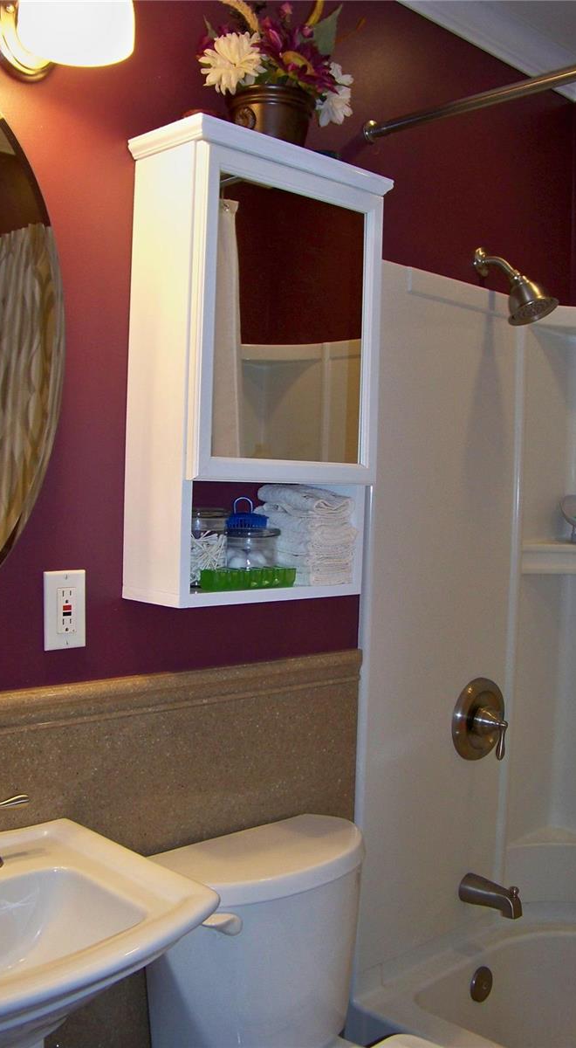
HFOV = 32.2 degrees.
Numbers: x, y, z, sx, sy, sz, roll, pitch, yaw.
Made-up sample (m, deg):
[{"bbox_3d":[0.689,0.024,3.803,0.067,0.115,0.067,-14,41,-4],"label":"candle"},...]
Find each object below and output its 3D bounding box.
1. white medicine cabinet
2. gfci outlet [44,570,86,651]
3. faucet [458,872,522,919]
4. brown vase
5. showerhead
[{"bbox_3d":[-0.044,-0.230,1.610,0.405,0.698,0.179,0,3,-43],"label":"white medicine cabinet"},{"bbox_3d":[-0.331,0.128,1.485,0.070,0.114,0.009,0,3,-43],"label":"gfci outlet"},{"bbox_3d":[0.426,0.786,2.119,0.059,0.075,0.149,0,3,-43],"label":"faucet"},{"bbox_3d":[-0.030,-0.629,1.604,0.143,0.105,0.143,2,2,0],"label":"brown vase"},{"bbox_3d":[0.461,-0.495,2.050,0.101,0.165,0.194,0,3,-43],"label":"showerhead"}]

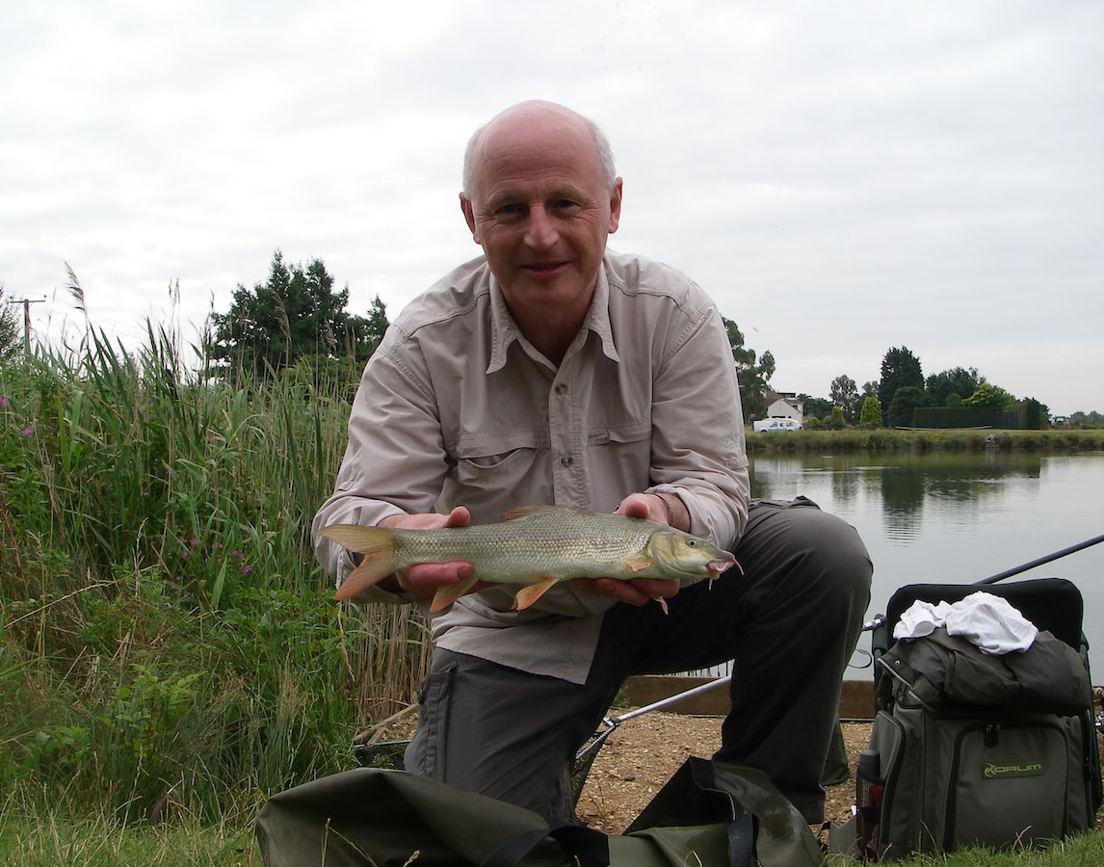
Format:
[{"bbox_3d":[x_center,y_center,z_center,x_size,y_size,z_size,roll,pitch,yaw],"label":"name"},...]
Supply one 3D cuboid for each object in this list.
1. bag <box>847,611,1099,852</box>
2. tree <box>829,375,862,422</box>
[{"bbox_3d":[0.782,0.550,2.360,0.390,0.380,0.240,0,0,-14],"label":"bag"},{"bbox_3d":[40.460,-4.640,175.000,4.200,7.000,4.200,0,0,0],"label":"tree"}]

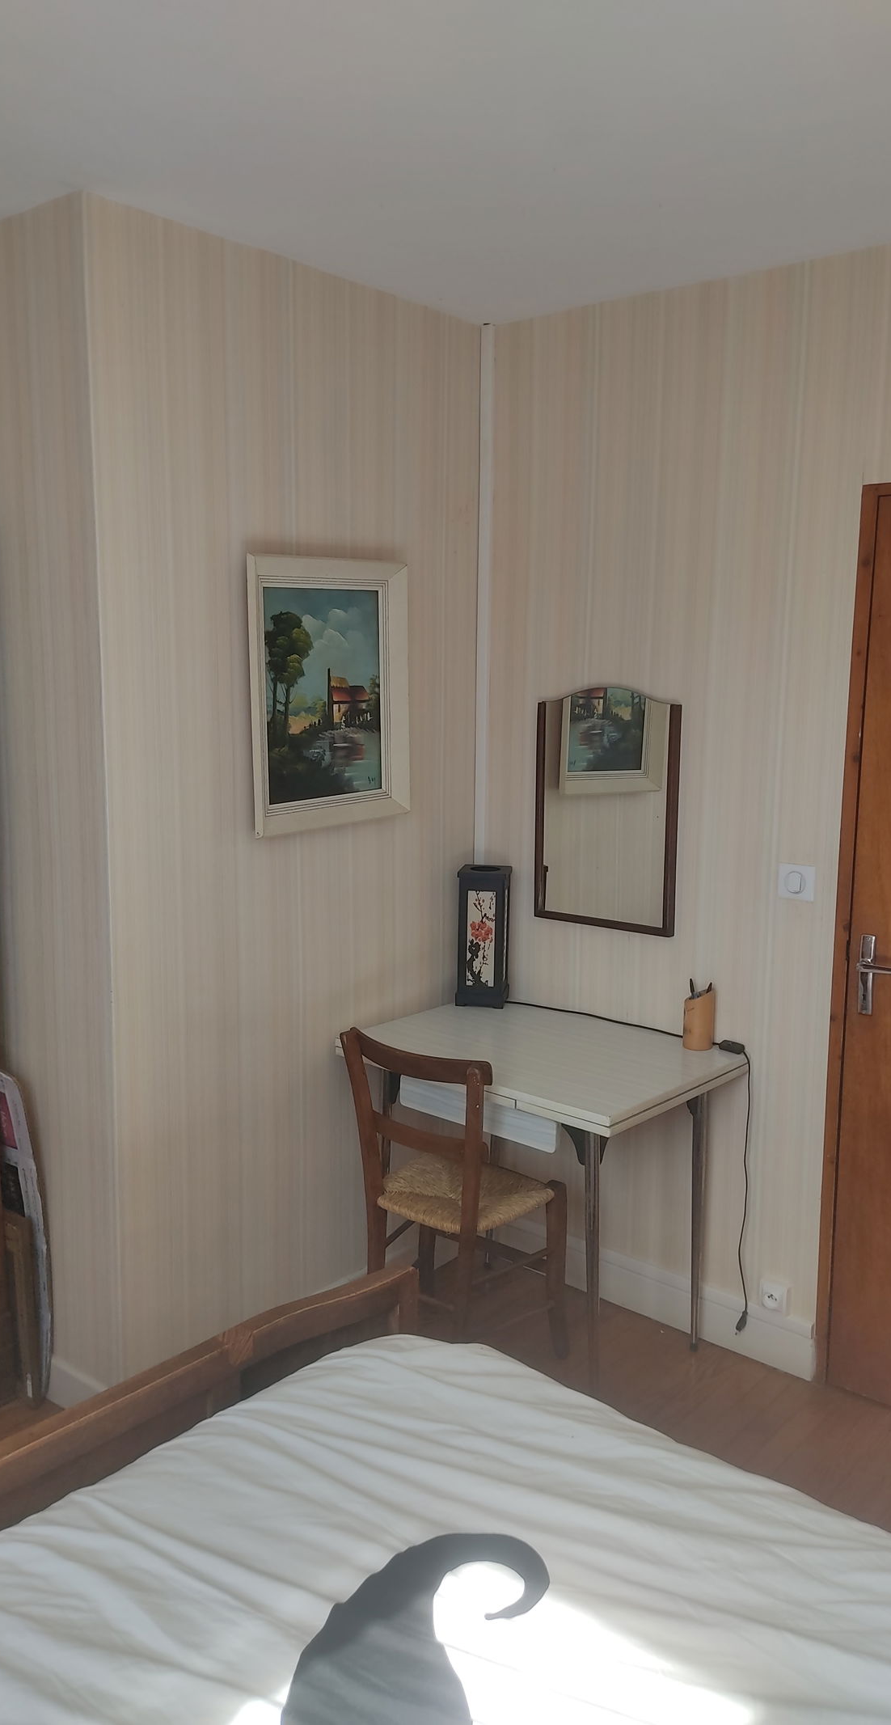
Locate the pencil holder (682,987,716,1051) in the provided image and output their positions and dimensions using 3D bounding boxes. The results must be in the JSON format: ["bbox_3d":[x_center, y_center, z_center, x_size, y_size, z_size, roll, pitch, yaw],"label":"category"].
[{"bbox_3d":[0.605,0.371,3.085,0.071,0.140,0.071,0,8,0],"label":"pencil holder"}]

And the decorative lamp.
[{"bbox_3d":[0.104,0.199,3.466,0.127,0.360,0.127,2,9,10],"label":"decorative lamp"}]

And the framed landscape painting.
[{"bbox_3d":[-0.262,-0.399,3.072,0.032,0.612,0.500,7,12,40],"label":"framed landscape painting"}]

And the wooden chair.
[{"bbox_3d":[0.011,0.795,3.111,0.456,0.832,0.397,7,11,37],"label":"wooden chair"}]

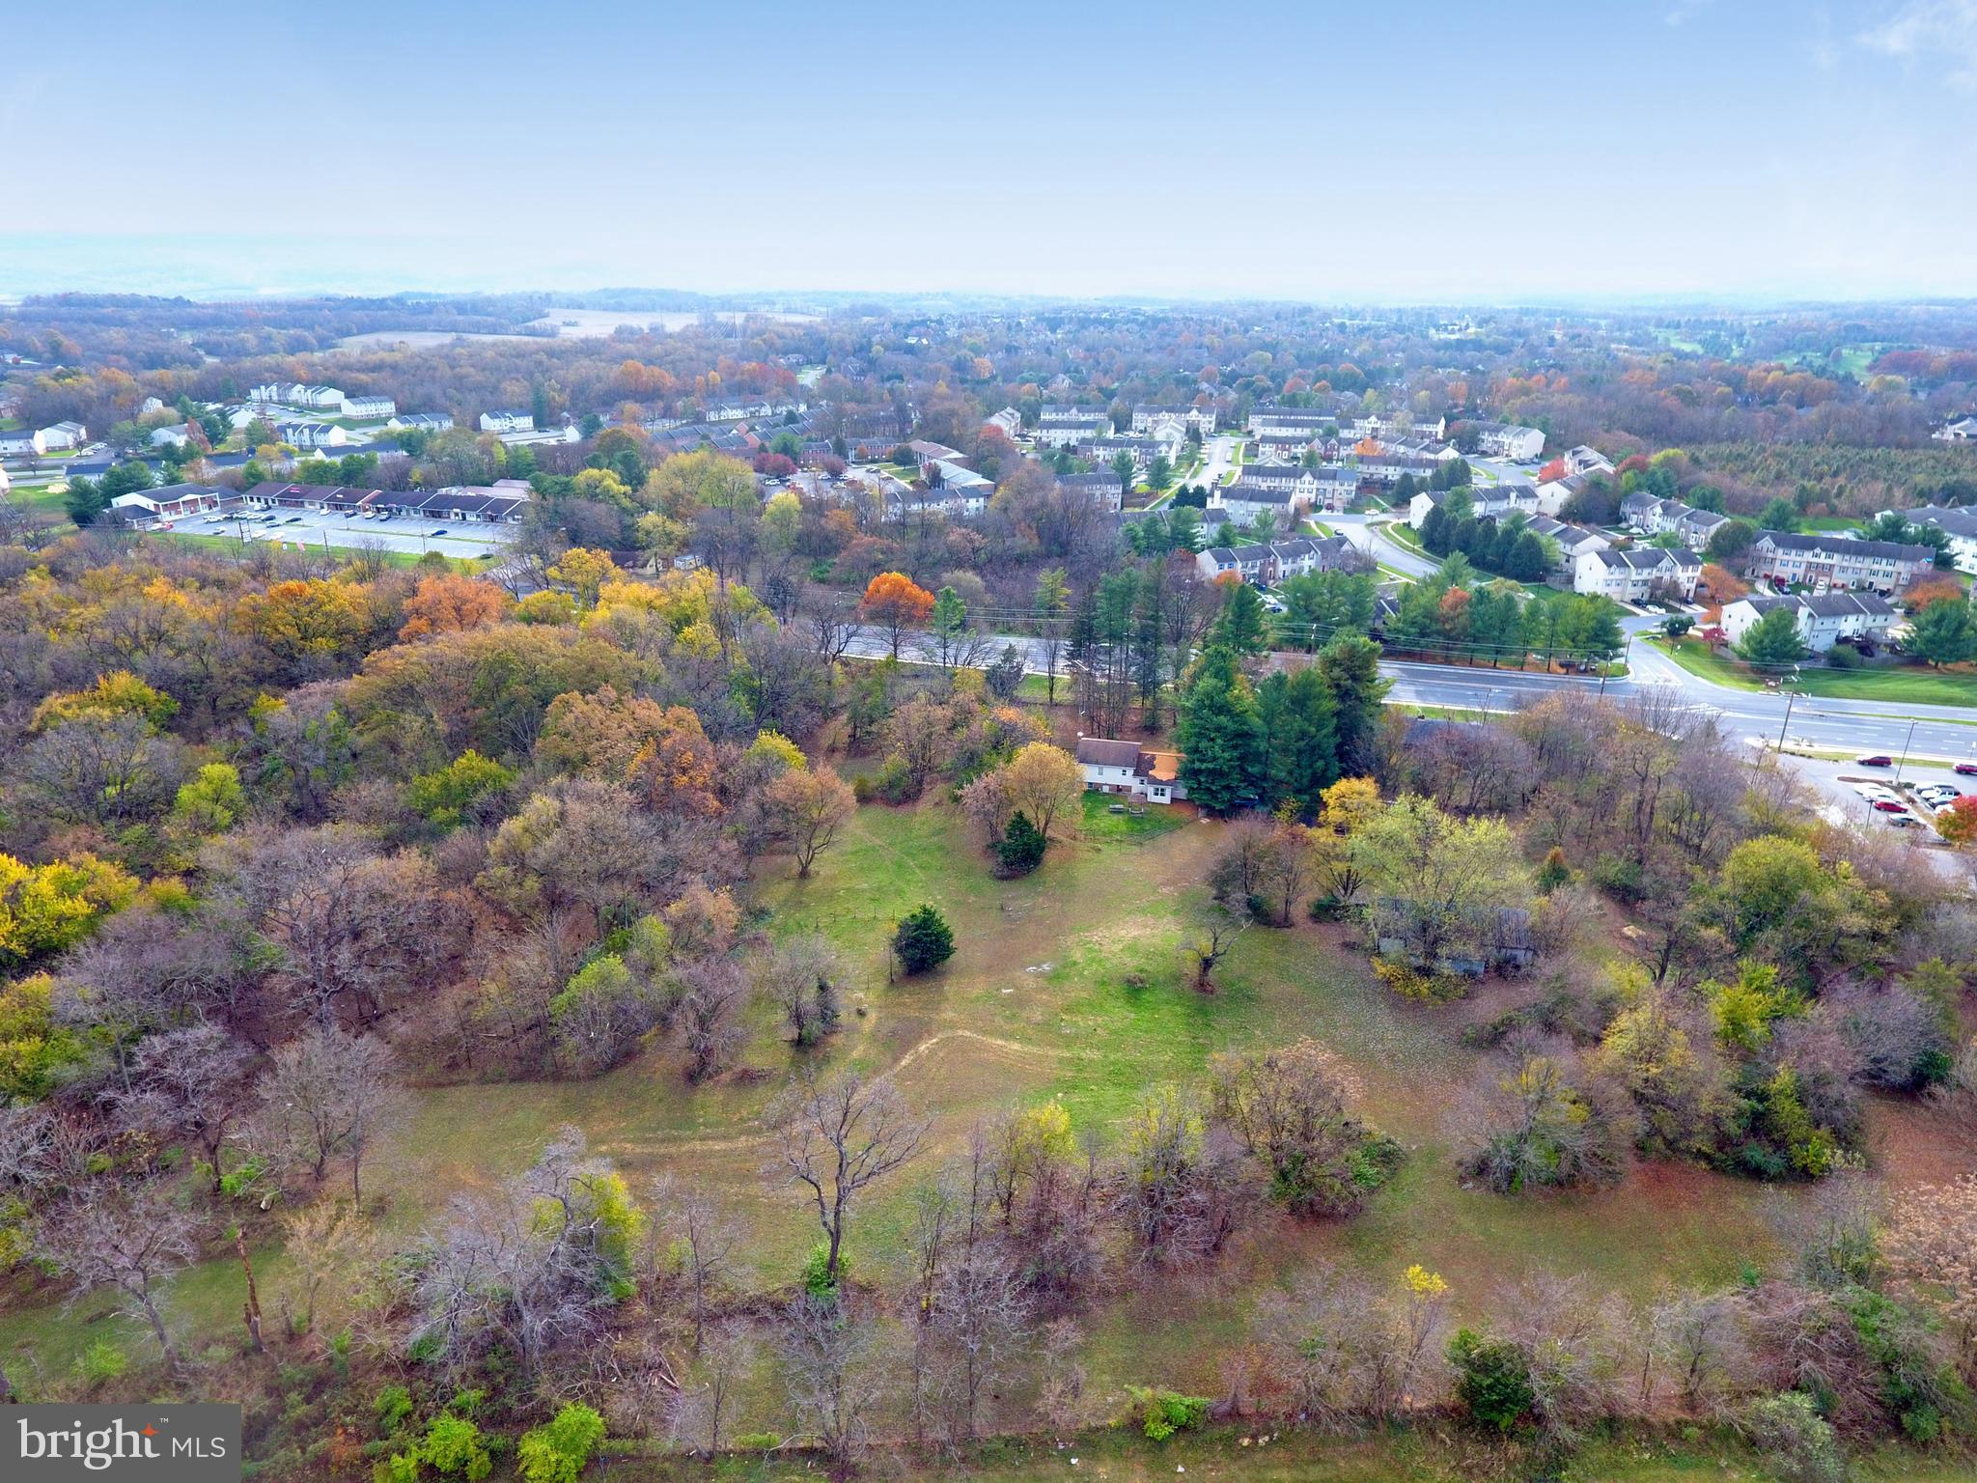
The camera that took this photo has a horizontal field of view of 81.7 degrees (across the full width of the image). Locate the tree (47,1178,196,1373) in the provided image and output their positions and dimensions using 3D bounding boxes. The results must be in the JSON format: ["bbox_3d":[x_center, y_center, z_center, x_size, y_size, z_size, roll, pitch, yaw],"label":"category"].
[{"bbox_3d":[-60.387,38.941,80.891,9.000,14.500,9.000,0,21,0],"label":"tree"}]

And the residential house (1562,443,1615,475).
[{"bbox_3d":[223.862,-102.552,425.178,10.300,11.000,36.000,7,23,18],"label":"residential house"}]

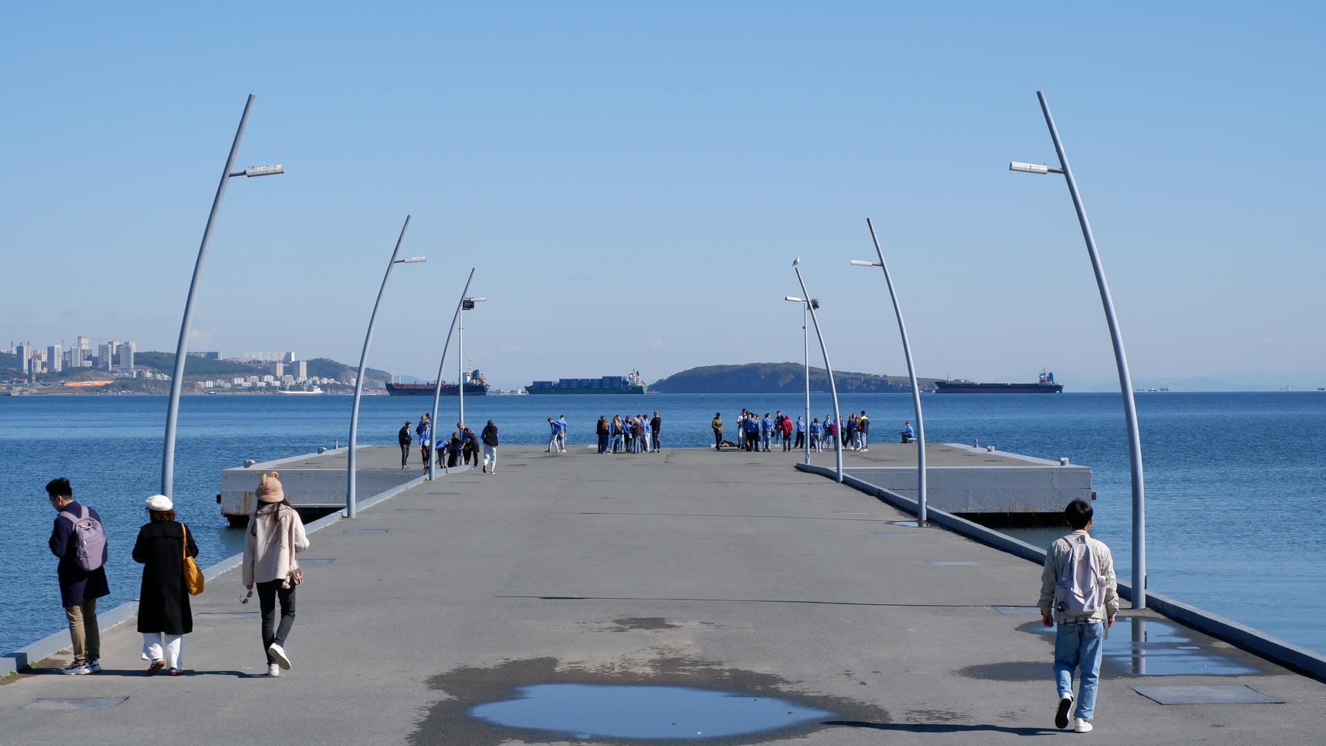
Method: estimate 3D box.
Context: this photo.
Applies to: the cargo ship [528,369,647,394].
[{"bbox_3d":[-91.372,10.845,2750.000,145.000,30.000,23.000,0,0,12],"label":"cargo ship"}]

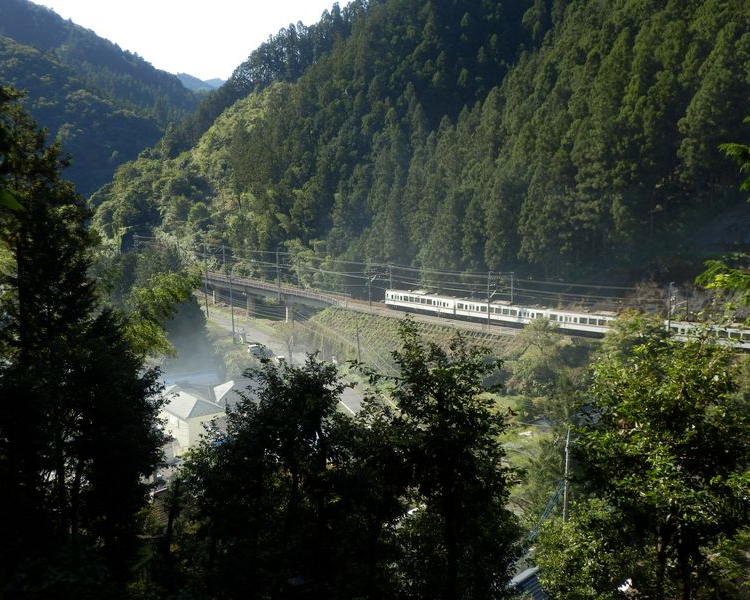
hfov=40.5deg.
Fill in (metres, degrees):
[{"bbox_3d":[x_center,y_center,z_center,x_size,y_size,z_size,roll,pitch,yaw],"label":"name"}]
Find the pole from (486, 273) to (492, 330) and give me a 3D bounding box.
[{"bbox_3d":[18.450,0.121,164.000,0.330,9.690,0.330,-1,8,0],"label":"pole"}]

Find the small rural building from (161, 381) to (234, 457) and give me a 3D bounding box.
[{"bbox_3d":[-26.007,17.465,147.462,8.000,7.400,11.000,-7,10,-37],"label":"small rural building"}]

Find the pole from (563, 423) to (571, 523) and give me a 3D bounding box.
[{"bbox_3d":[19.983,18.763,106.000,0.270,11.320,0.270,-1,8,0],"label":"pole"}]

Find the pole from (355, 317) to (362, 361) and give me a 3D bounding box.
[{"bbox_3d":[-2.850,7.744,180.000,0.280,9.980,0.280,-1,8,0],"label":"pole"}]

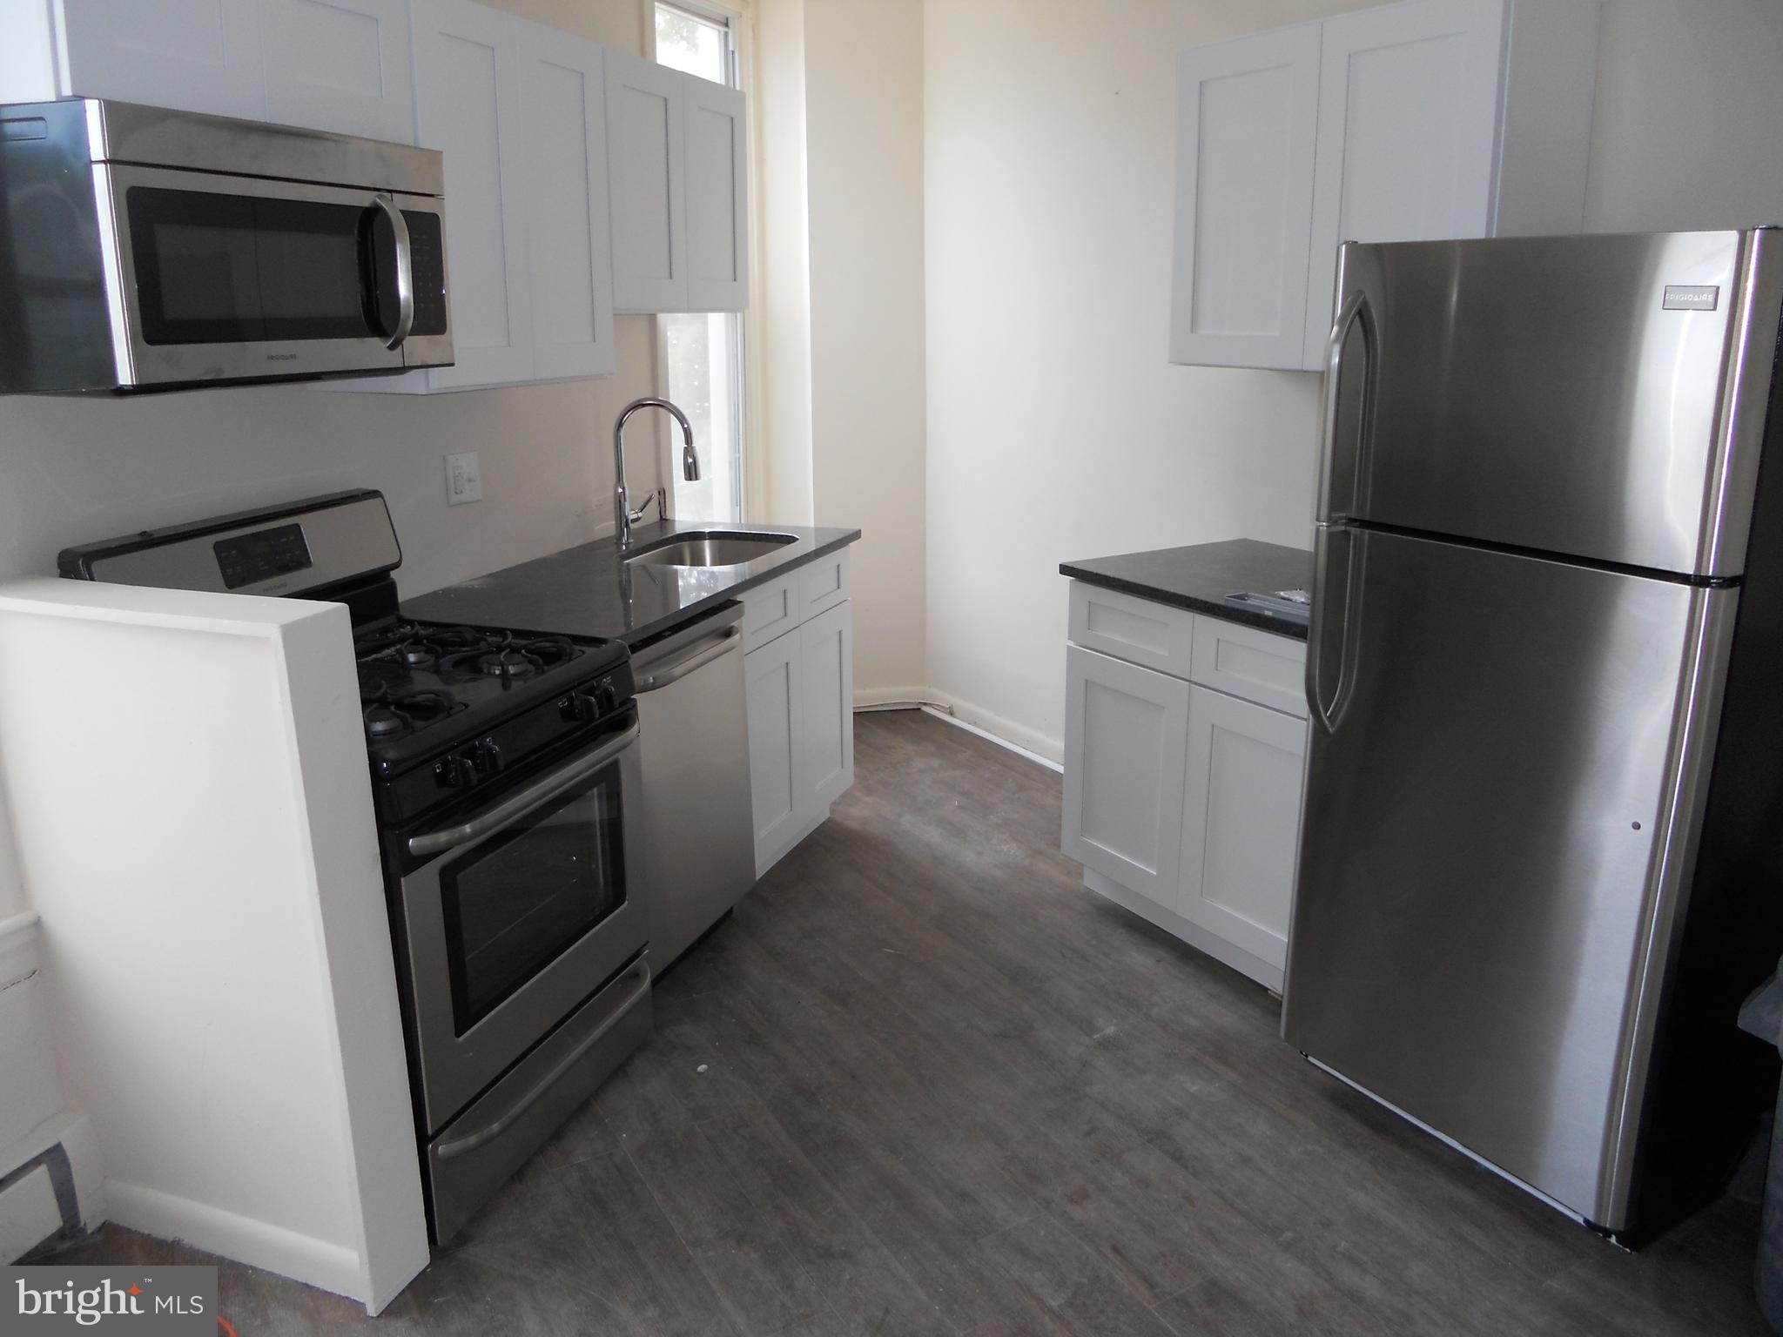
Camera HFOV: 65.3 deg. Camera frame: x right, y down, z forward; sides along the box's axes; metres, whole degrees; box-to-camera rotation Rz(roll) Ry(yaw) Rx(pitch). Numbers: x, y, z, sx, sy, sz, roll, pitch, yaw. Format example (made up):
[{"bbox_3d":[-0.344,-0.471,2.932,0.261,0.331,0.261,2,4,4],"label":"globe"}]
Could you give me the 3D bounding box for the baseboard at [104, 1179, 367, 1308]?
[{"bbox_3d":[-1.138,0.977,2.397,0.590,0.088,0.018,5,16,21],"label":"baseboard"}]

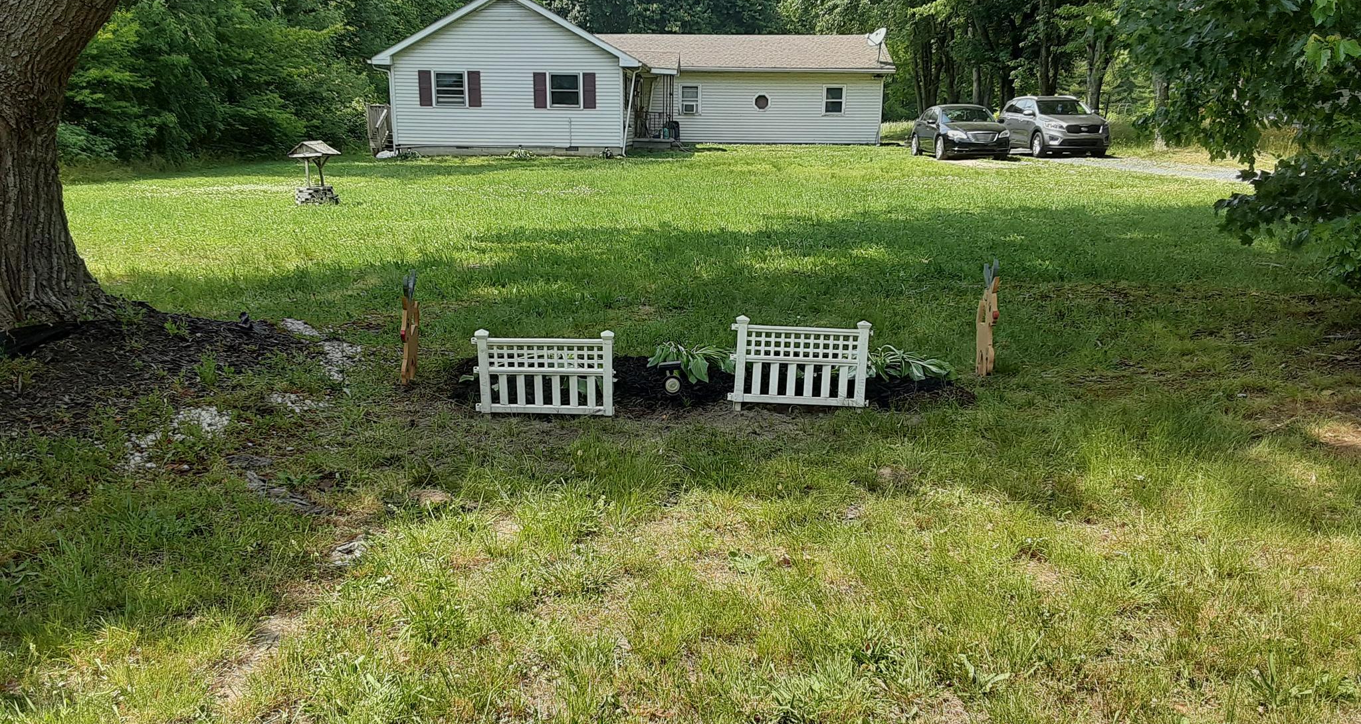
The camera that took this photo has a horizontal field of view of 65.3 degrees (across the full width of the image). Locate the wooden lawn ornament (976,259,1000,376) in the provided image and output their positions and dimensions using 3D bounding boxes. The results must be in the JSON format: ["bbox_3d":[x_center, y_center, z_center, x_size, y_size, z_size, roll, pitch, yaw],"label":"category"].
[{"bbox_3d":[1.653,-0.244,5.720,0.035,0.610,0.380,-2,14,4],"label":"wooden lawn ornament"}]

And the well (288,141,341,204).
[{"bbox_3d":[-5.407,-2.813,15.700,0.560,0.900,0.600,2,14,7],"label":"well"}]

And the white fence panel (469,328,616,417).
[{"bbox_3d":[-0.656,0.054,5.120,0.670,0.415,0.065,0,18,2],"label":"white fence panel"}]

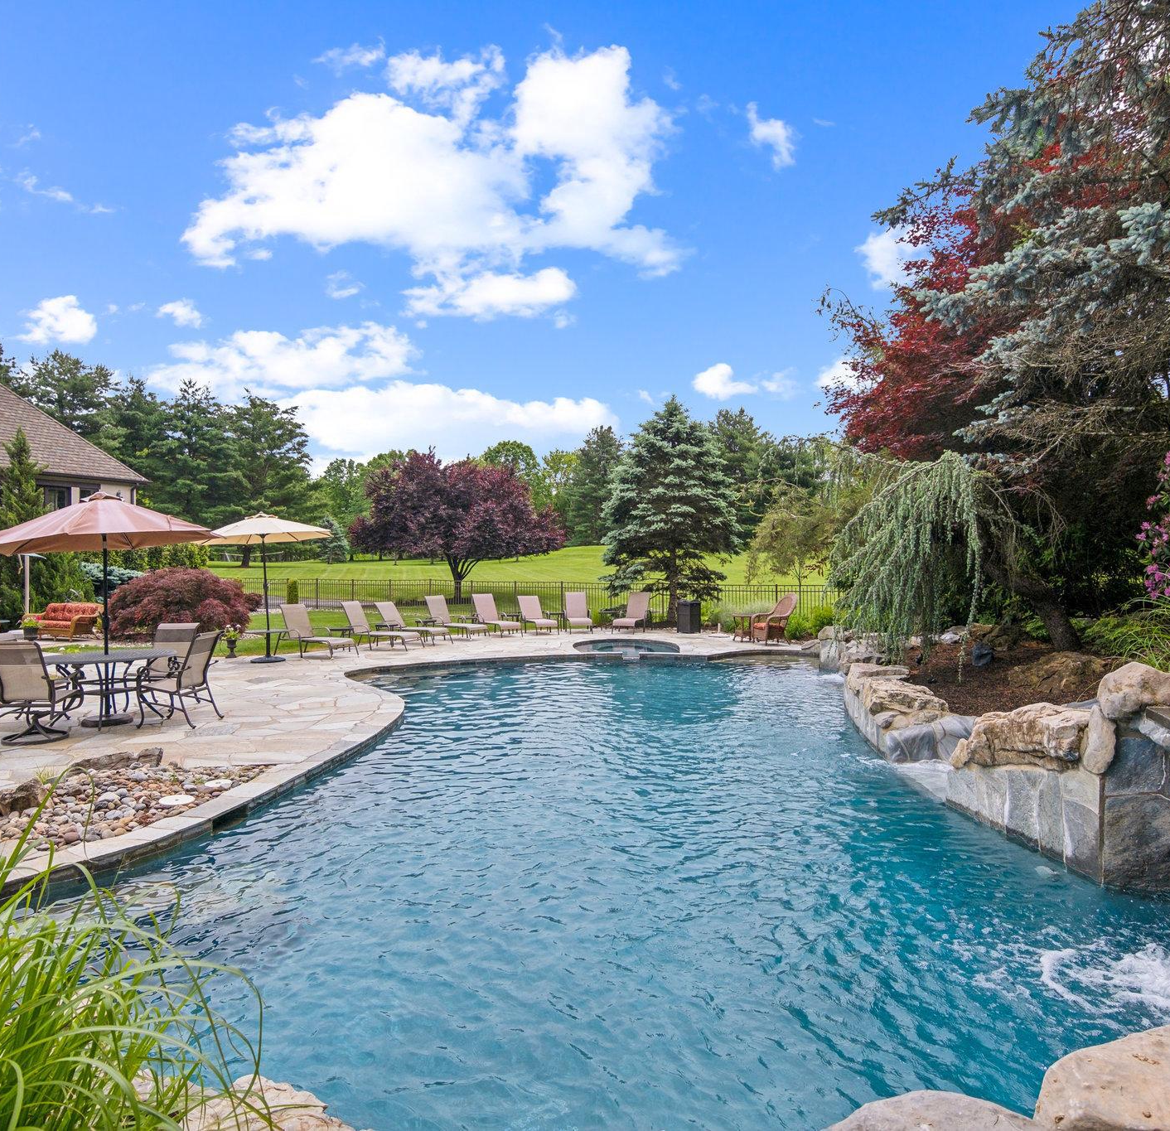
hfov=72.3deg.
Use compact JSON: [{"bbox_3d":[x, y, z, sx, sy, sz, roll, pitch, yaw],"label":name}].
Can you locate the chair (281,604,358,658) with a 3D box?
[{"bbox_3d":[-5.169,1.267,15.569,1.573,0.977,0.700,0,0,31],"label":"chair"}]

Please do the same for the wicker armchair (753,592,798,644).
[{"bbox_3d":[4.260,1.209,17.902,0.850,1.100,0.680,0,0,-16],"label":"wicker armchair"}]

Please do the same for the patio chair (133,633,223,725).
[{"bbox_3d":[-4.420,1.239,8.772,0.700,0.980,0.620,0,0,0],"label":"patio chair"}]

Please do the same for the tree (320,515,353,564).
[{"bbox_3d":[-19.900,-2.053,64.007,2.600,4.000,2.600,0,0,0],"label":"tree"}]

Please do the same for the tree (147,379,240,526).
[{"bbox_3d":[-35.083,-8.282,72.000,8.600,16.800,8.200,0,0,0],"label":"tree"}]

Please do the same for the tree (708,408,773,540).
[{"bbox_3d":[15.164,-8.585,78.000,7.200,13.560,7.000,0,0,0],"label":"tree"}]

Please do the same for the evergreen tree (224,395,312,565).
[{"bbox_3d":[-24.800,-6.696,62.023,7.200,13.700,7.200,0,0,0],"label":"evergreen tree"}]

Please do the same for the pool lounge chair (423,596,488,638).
[{"bbox_3d":[-3.125,1.261,19.601,1.579,1.003,0.700,0,0,35],"label":"pool lounge chair"}]

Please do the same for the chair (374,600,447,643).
[{"bbox_3d":[-3.825,1.300,18.028,1.768,0.920,0.700,0,0,30],"label":"chair"}]

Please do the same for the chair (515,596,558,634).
[{"bbox_3d":[-1.232,1.287,20.902,0.700,0.956,1.541,0,0,-25],"label":"chair"}]

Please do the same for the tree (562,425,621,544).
[{"bbox_3d":[1.200,-8.036,80.020,6.500,12.100,6.500,0,0,0],"label":"tree"}]

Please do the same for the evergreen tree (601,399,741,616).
[{"bbox_3d":[2.600,-1.645,24.311,4.200,6.850,4.200,0,0,0],"label":"evergreen tree"}]

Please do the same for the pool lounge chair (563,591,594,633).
[{"bbox_3d":[-0.160,1.261,21.452,0.680,1.020,1.600,0,0,-6],"label":"pool lounge chair"}]

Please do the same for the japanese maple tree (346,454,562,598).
[{"bbox_3d":[-5.828,-1.782,36.500,9.600,6.830,9.000,0,0,0],"label":"japanese maple tree"}]

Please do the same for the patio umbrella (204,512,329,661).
[{"bbox_3d":[-5.826,0.424,14.599,2.420,2.660,2.420,0,0,0],"label":"patio umbrella"}]

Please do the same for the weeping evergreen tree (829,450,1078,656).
[{"bbox_3d":[4.729,-0.145,10.300,3.200,2.680,2.800,0,0,0],"label":"weeping evergreen tree"}]

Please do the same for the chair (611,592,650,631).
[{"bbox_3d":[1.250,1.261,21.402,0.680,1.020,1.600,0,0,21],"label":"chair"}]

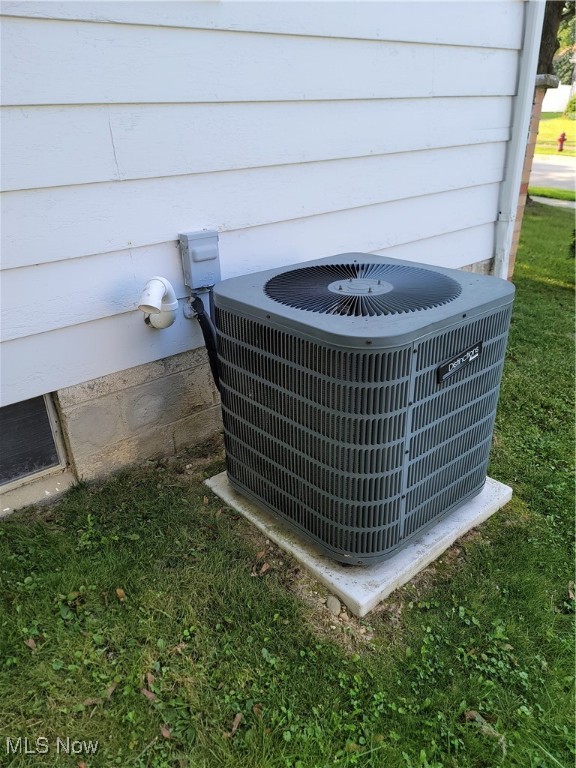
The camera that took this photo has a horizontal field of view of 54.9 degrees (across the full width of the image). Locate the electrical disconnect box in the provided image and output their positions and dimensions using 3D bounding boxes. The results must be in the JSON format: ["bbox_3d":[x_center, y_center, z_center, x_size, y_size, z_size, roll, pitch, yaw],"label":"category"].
[{"bbox_3d":[-0.311,-0.449,1.993,0.122,0.187,0.063,-20,31,-34],"label":"electrical disconnect box"}]

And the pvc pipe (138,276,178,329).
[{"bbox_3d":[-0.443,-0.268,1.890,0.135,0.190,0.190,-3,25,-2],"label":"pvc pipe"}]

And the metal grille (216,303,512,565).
[{"bbox_3d":[0.232,0.024,1.856,0.735,0.665,0.735,-21,31,-35],"label":"metal grille"}]

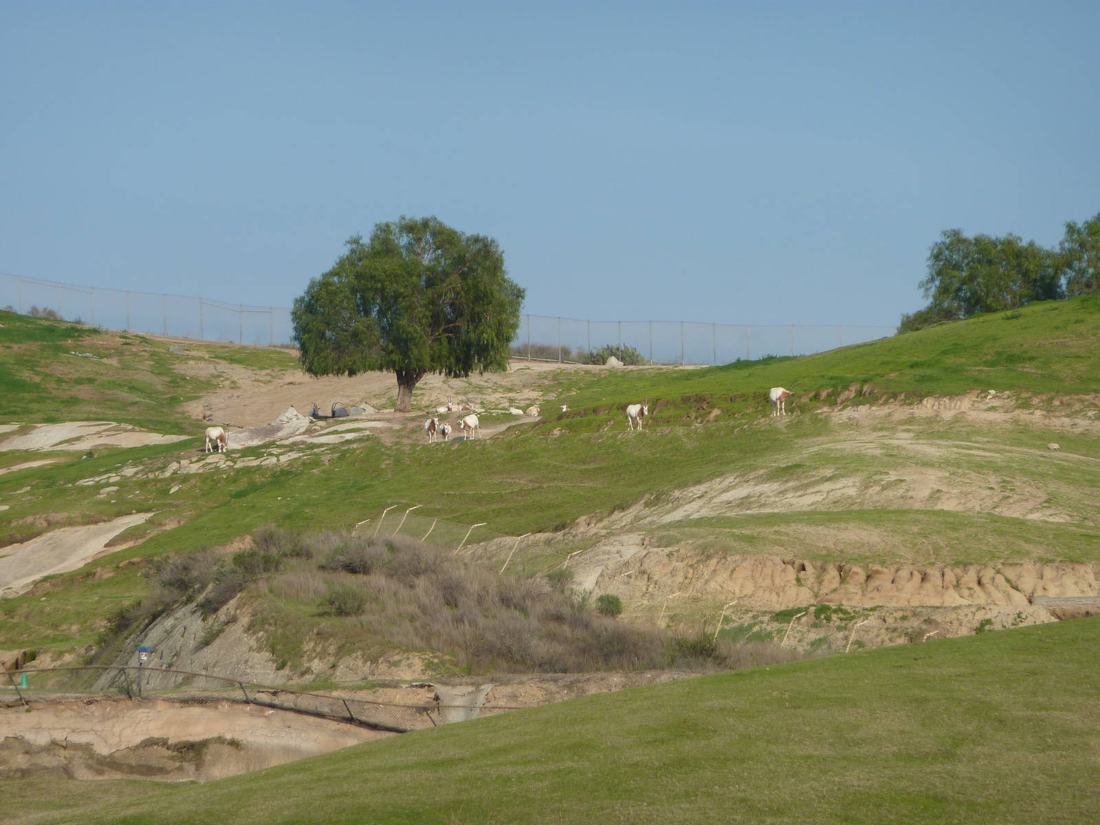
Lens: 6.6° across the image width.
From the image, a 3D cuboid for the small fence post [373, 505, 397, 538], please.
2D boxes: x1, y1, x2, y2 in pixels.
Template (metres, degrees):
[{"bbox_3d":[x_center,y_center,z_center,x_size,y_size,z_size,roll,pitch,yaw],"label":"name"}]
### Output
[{"bbox_3d":[-6.524,4.327,375.000,0.400,1.700,0.070,22,0,-15],"label":"small fence post"}]

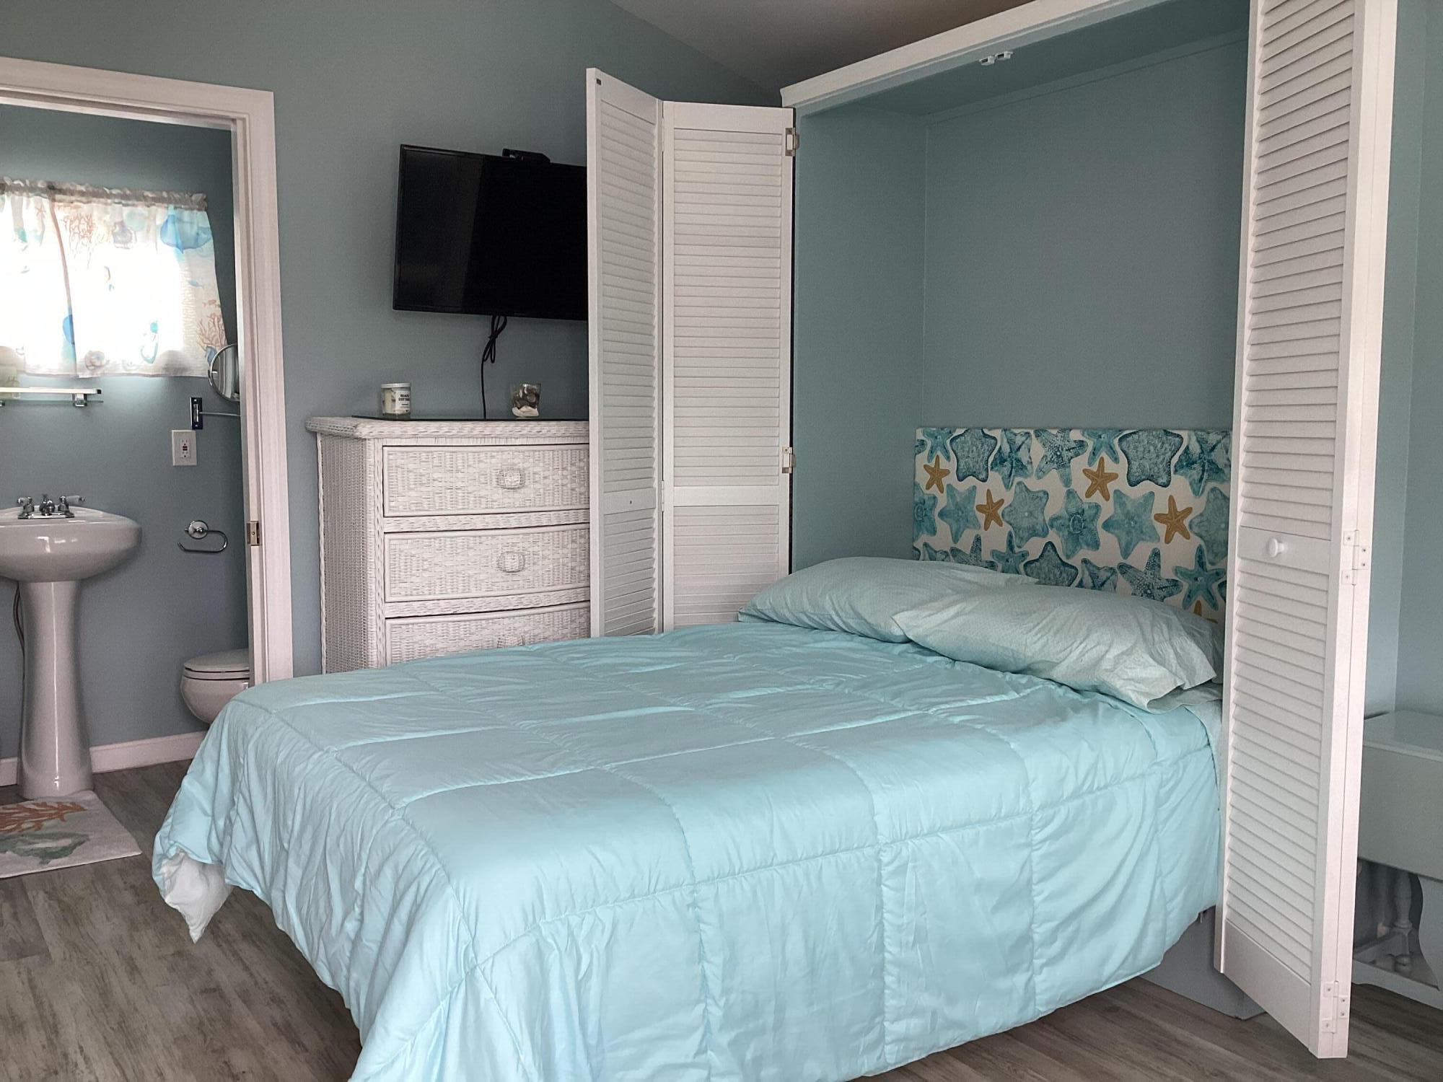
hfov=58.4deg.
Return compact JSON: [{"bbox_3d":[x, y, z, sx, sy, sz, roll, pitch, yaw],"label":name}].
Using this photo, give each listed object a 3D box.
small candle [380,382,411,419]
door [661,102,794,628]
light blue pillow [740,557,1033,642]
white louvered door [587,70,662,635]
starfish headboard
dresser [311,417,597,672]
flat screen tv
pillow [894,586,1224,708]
[{"bbox_3d":[-0.869,-0.369,3.436,0.077,0.097,0.077,-4,6,-34],"label":"small candle"},{"bbox_3d":[0.019,-0.283,3.875,0.372,1.990,0.028,-1,5,-10],"label":"door"},{"bbox_3d":[0.487,0.145,3.640,0.520,0.200,0.740,-4,6,-34],"label":"light blue pillow"},{"bbox_3d":[-0.269,-0.261,3.635,0.028,1.990,0.372,2,6,23],"label":"white louvered door"},{"bbox_3d":[0.995,-0.014,3.493,0.050,0.575,1.400,-4,6,-34],"label":"starfish headboard"},{"bbox_3d":[-0.685,0.288,3.615,0.800,1.243,0.480,-4,6,-34],"label":"dresser"},{"bbox_3d":[-0.560,-0.847,3.628,0.730,0.430,0.070,-2,17,-31],"label":"flat screen tv"},{"bbox_3d":[0.865,0.202,3.083,0.520,0.200,0.780,-4,7,-39],"label":"pillow"}]

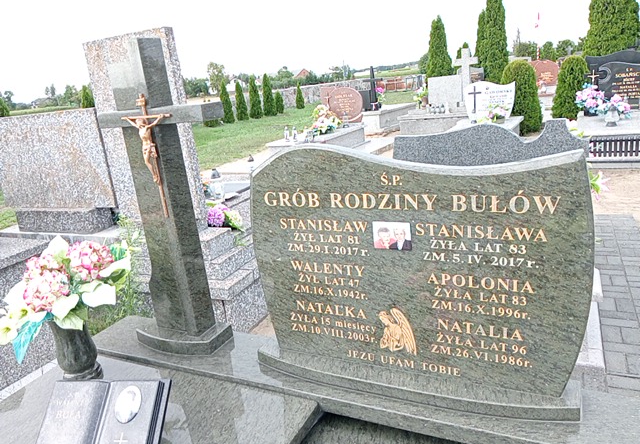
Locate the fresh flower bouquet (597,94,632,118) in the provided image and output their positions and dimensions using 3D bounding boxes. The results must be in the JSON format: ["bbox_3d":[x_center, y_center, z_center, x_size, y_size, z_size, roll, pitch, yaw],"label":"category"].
[{"bbox_3d":[4.787,-1.871,8.400,0.530,0.350,0.380,1,17,25],"label":"fresh flower bouquet"}]

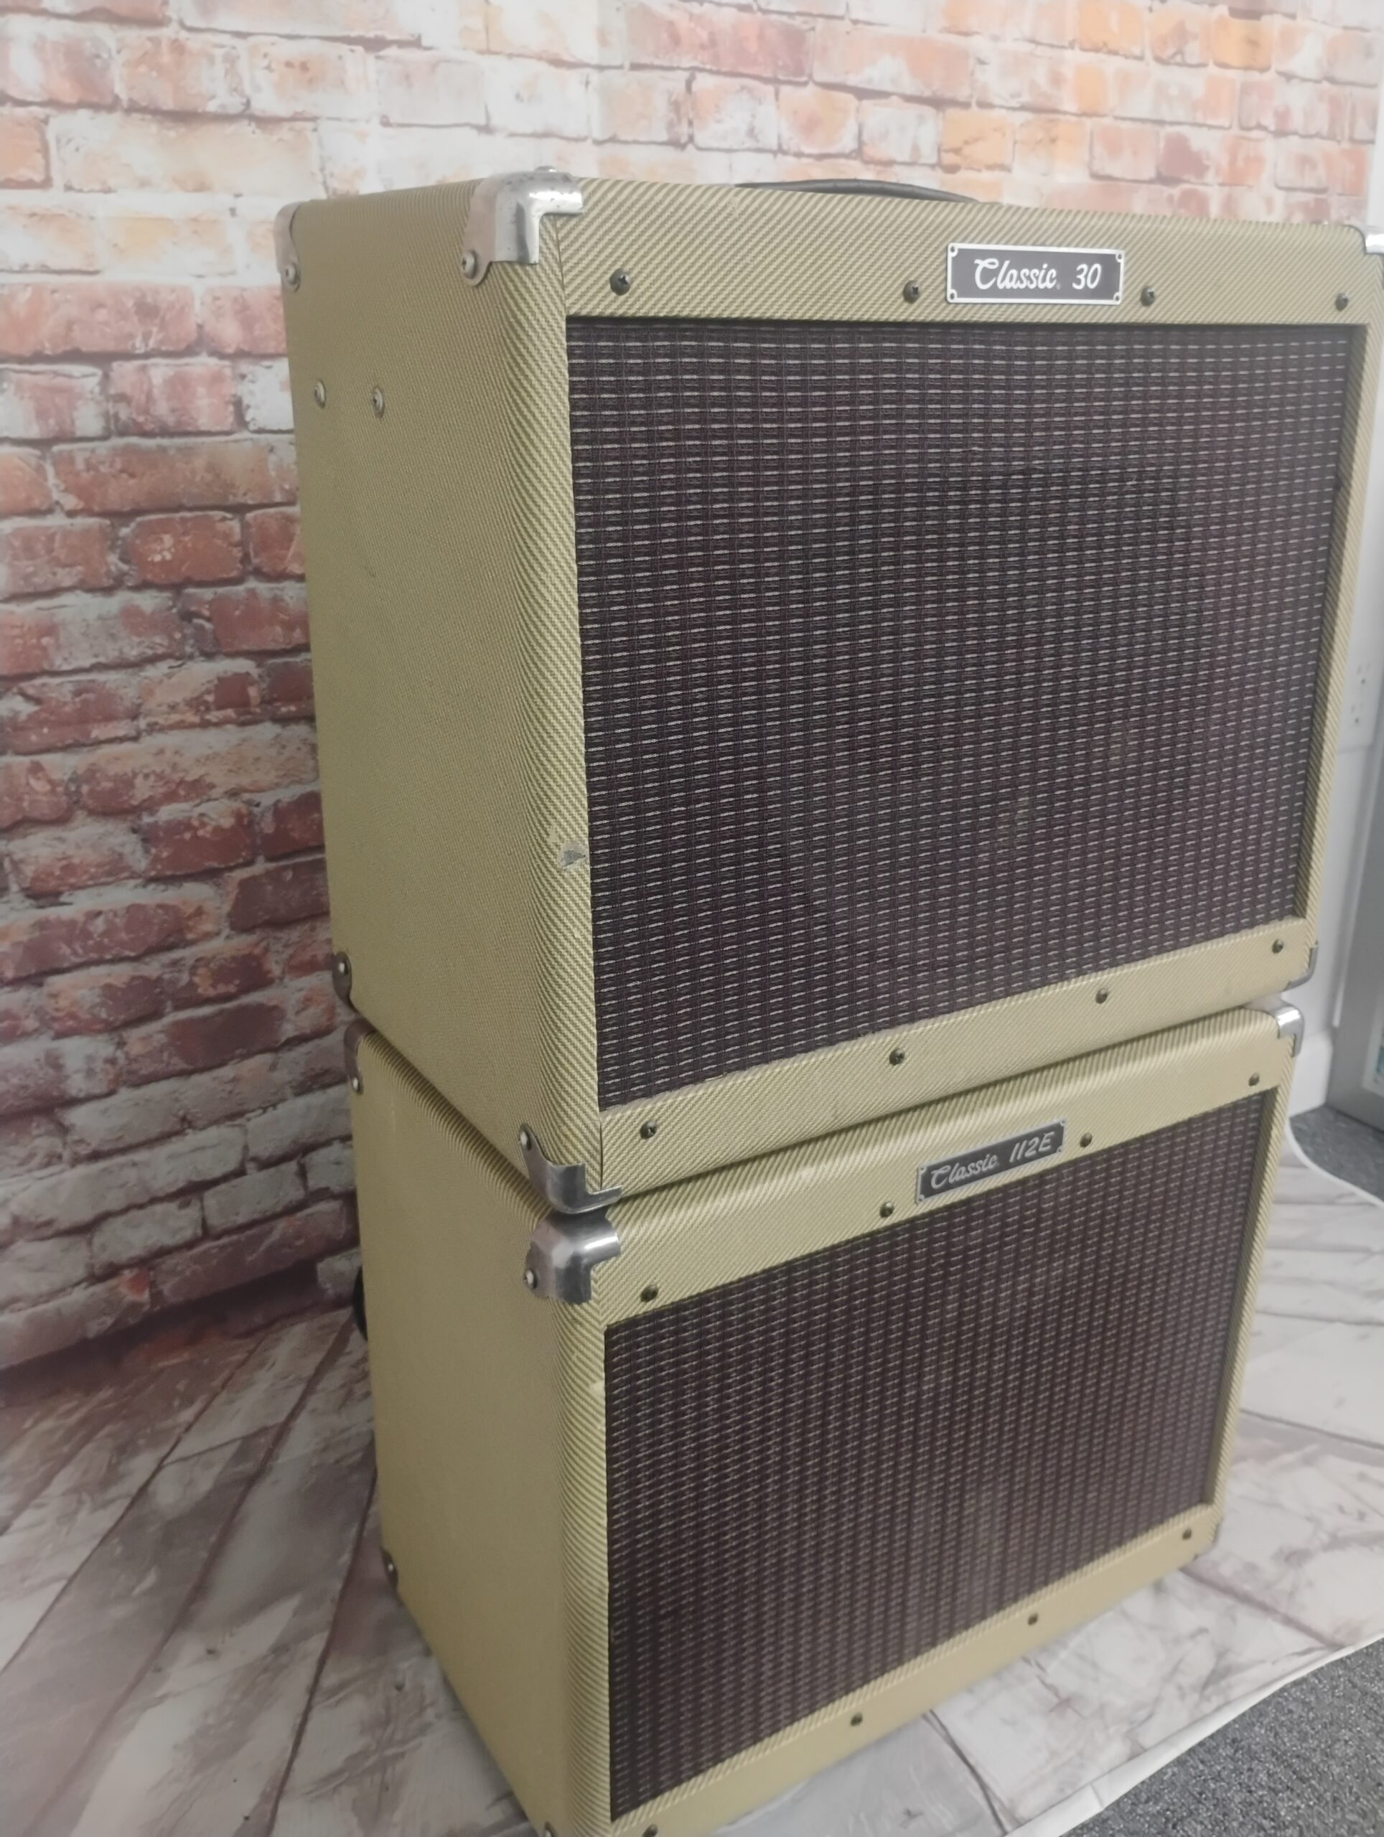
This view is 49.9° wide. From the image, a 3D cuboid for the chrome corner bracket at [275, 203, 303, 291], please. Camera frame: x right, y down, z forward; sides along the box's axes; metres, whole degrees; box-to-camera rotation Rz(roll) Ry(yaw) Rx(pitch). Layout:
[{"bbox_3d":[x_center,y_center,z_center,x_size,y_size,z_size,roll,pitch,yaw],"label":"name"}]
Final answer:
[{"bbox_3d":[-0.181,-0.333,0.738,0.039,0.039,0.045,-12,23,-29],"label":"chrome corner bracket"}]

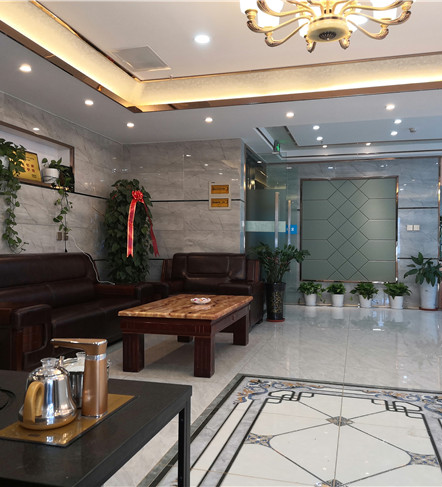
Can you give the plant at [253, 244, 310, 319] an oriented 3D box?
[{"bbox_3d":[0.811,0.528,6.706,0.770,1.050,0.700,0,0,16],"label":"plant"}]

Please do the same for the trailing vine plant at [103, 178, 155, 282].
[{"bbox_3d":[-1.125,0.105,5.970,0.570,1.820,0.570,0,0,15],"label":"trailing vine plant"}]

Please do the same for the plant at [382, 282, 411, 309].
[{"bbox_3d":[2.789,0.824,7.720,0.420,0.415,0.400,0,0,15],"label":"plant"}]

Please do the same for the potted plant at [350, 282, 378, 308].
[{"bbox_3d":[2.322,0.825,7.880,0.420,0.410,0.400,0,0,15],"label":"potted plant"}]

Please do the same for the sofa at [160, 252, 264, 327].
[{"bbox_3d":[-0.227,0.589,6.185,1.400,0.920,0.860,0,0,16],"label":"sofa"}]

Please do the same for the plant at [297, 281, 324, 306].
[{"bbox_3d":[1.497,0.847,8.249,0.450,0.420,0.400,0,0,16],"label":"plant"}]

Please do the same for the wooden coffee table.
[{"bbox_3d":[-0.237,0.781,4.412,0.795,0.472,1.390,0,0,15],"label":"wooden coffee table"}]

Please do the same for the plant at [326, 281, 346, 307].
[{"bbox_3d":[1.946,0.858,8.145,0.340,0.400,0.330,0,0,16],"label":"plant"}]

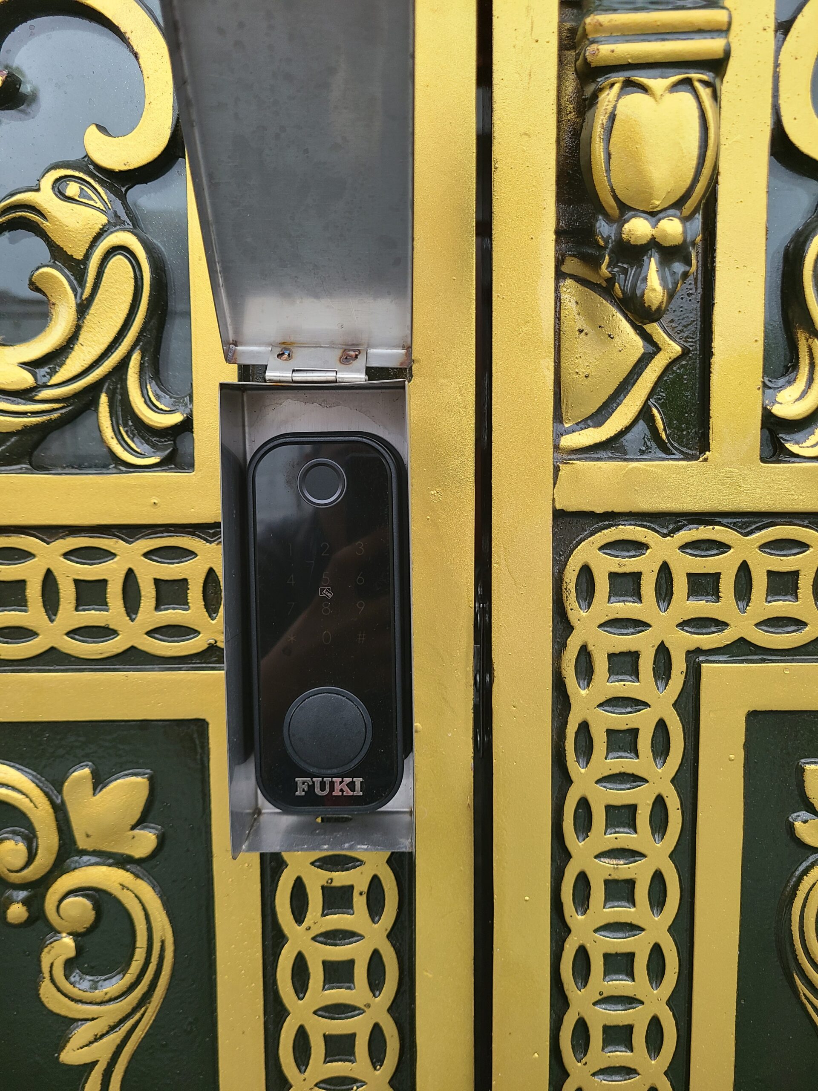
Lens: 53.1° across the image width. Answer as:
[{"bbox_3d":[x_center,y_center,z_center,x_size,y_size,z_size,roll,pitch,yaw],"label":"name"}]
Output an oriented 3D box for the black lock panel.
[{"bbox_3d":[-0.037,0.037,0.409,0.073,0.182,0.036,-1,4,2],"label":"black lock panel"}]

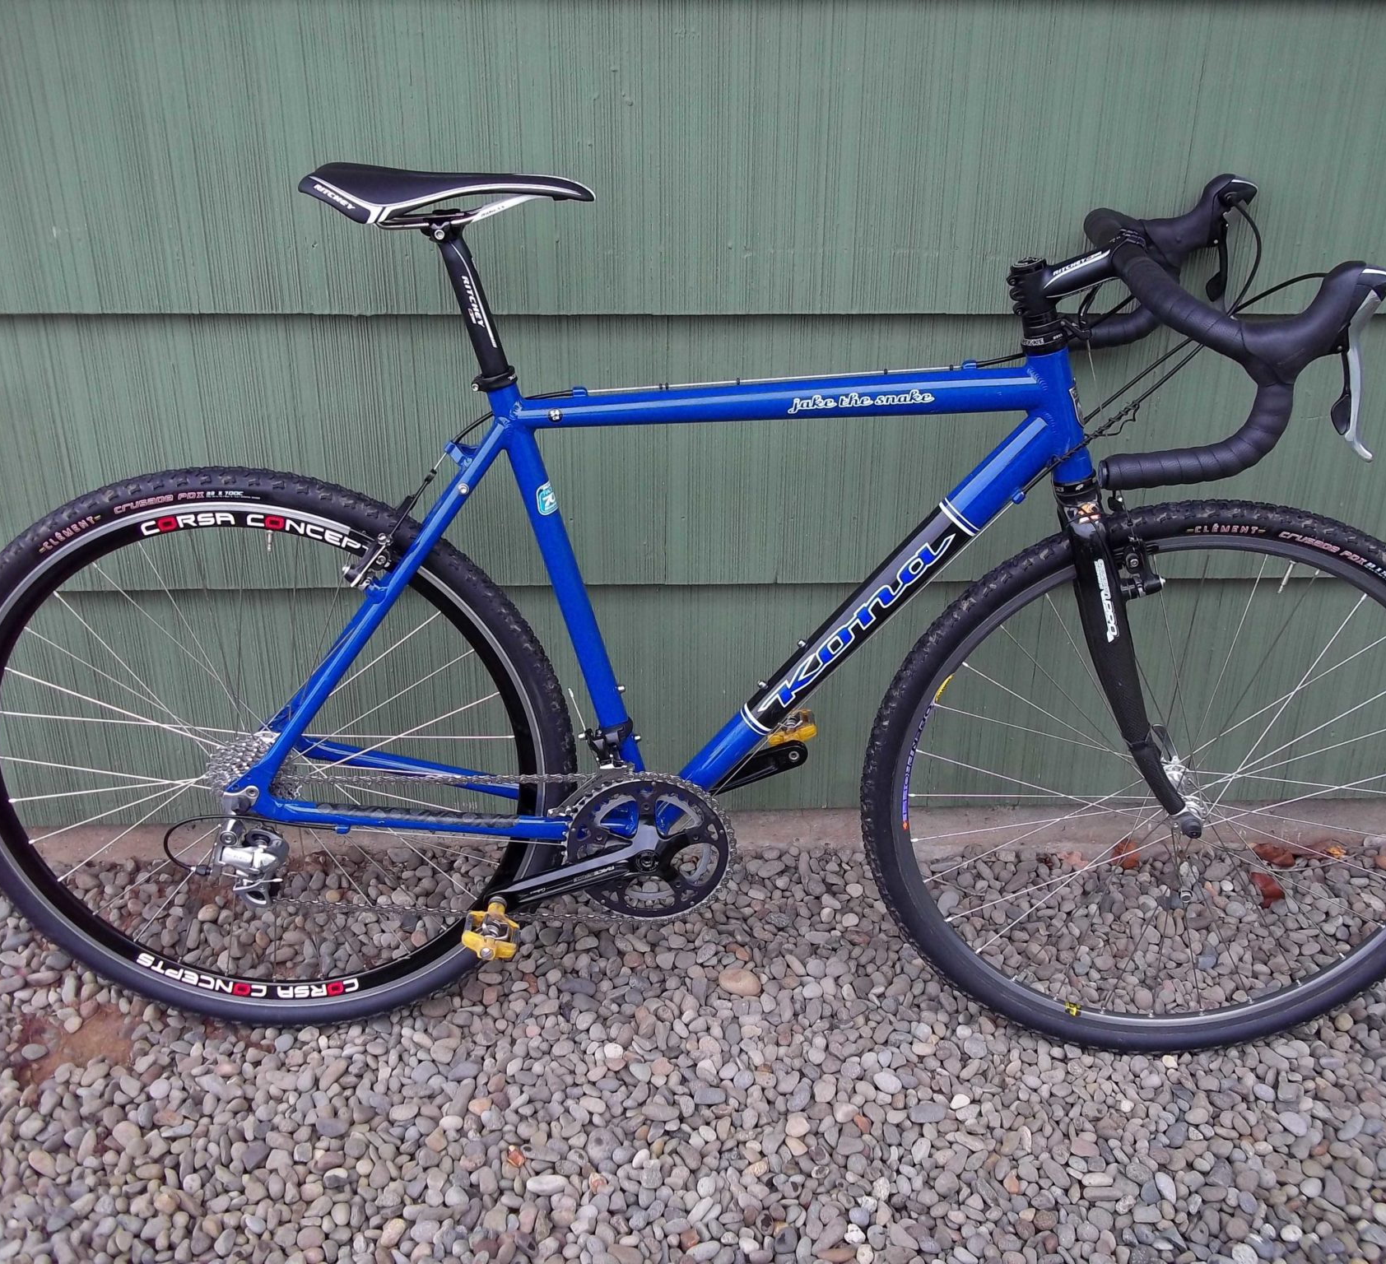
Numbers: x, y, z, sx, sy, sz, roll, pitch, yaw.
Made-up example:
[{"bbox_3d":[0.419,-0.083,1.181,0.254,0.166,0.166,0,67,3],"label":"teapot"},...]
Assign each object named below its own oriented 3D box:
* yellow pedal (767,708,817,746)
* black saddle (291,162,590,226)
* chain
[{"bbox_3d":[0.118,0.114,1.845,0.064,0.032,0.078,-11,24,5],"label":"yellow pedal"},{"bbox_3d":[-0.230,-0.407,1.458,0.277,0.055,0.135,2,25,0],"label":"black saddle"},{"bbox_3d":[-0.230,0.234,1.694,0.535,0.193,0.020,2,25,0],"label":"chain"}]

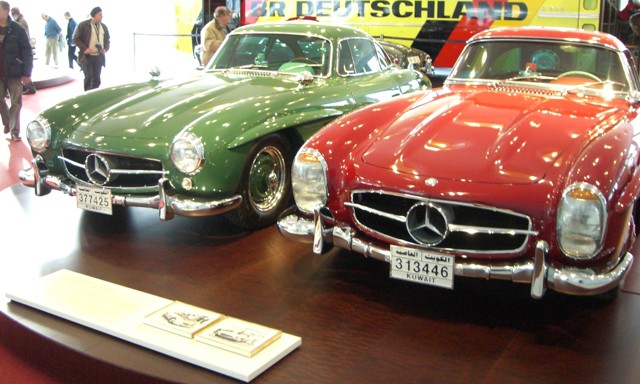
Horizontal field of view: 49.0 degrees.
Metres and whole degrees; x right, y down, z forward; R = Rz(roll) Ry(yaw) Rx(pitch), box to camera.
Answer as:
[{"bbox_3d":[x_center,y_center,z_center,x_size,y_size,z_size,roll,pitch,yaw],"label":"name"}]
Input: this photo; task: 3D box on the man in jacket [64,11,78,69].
[{"bbox_3d":[-7.010,-4.263,19.900,0.600,1.670,0.500,-4,15,-17],"label":"man in jacket"}]

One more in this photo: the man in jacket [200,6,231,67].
[{"bbox_3d":[-1.532,-1.920,10.500,0.500,1.710,0.550,7,16,26],"label":"man in jacket"}]

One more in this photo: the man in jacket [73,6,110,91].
[{"bbox_3d":[-3.563,-2.078,11.100,0.620,1.720,0.420,-10,18,-36],"label":"man in jacket"}]

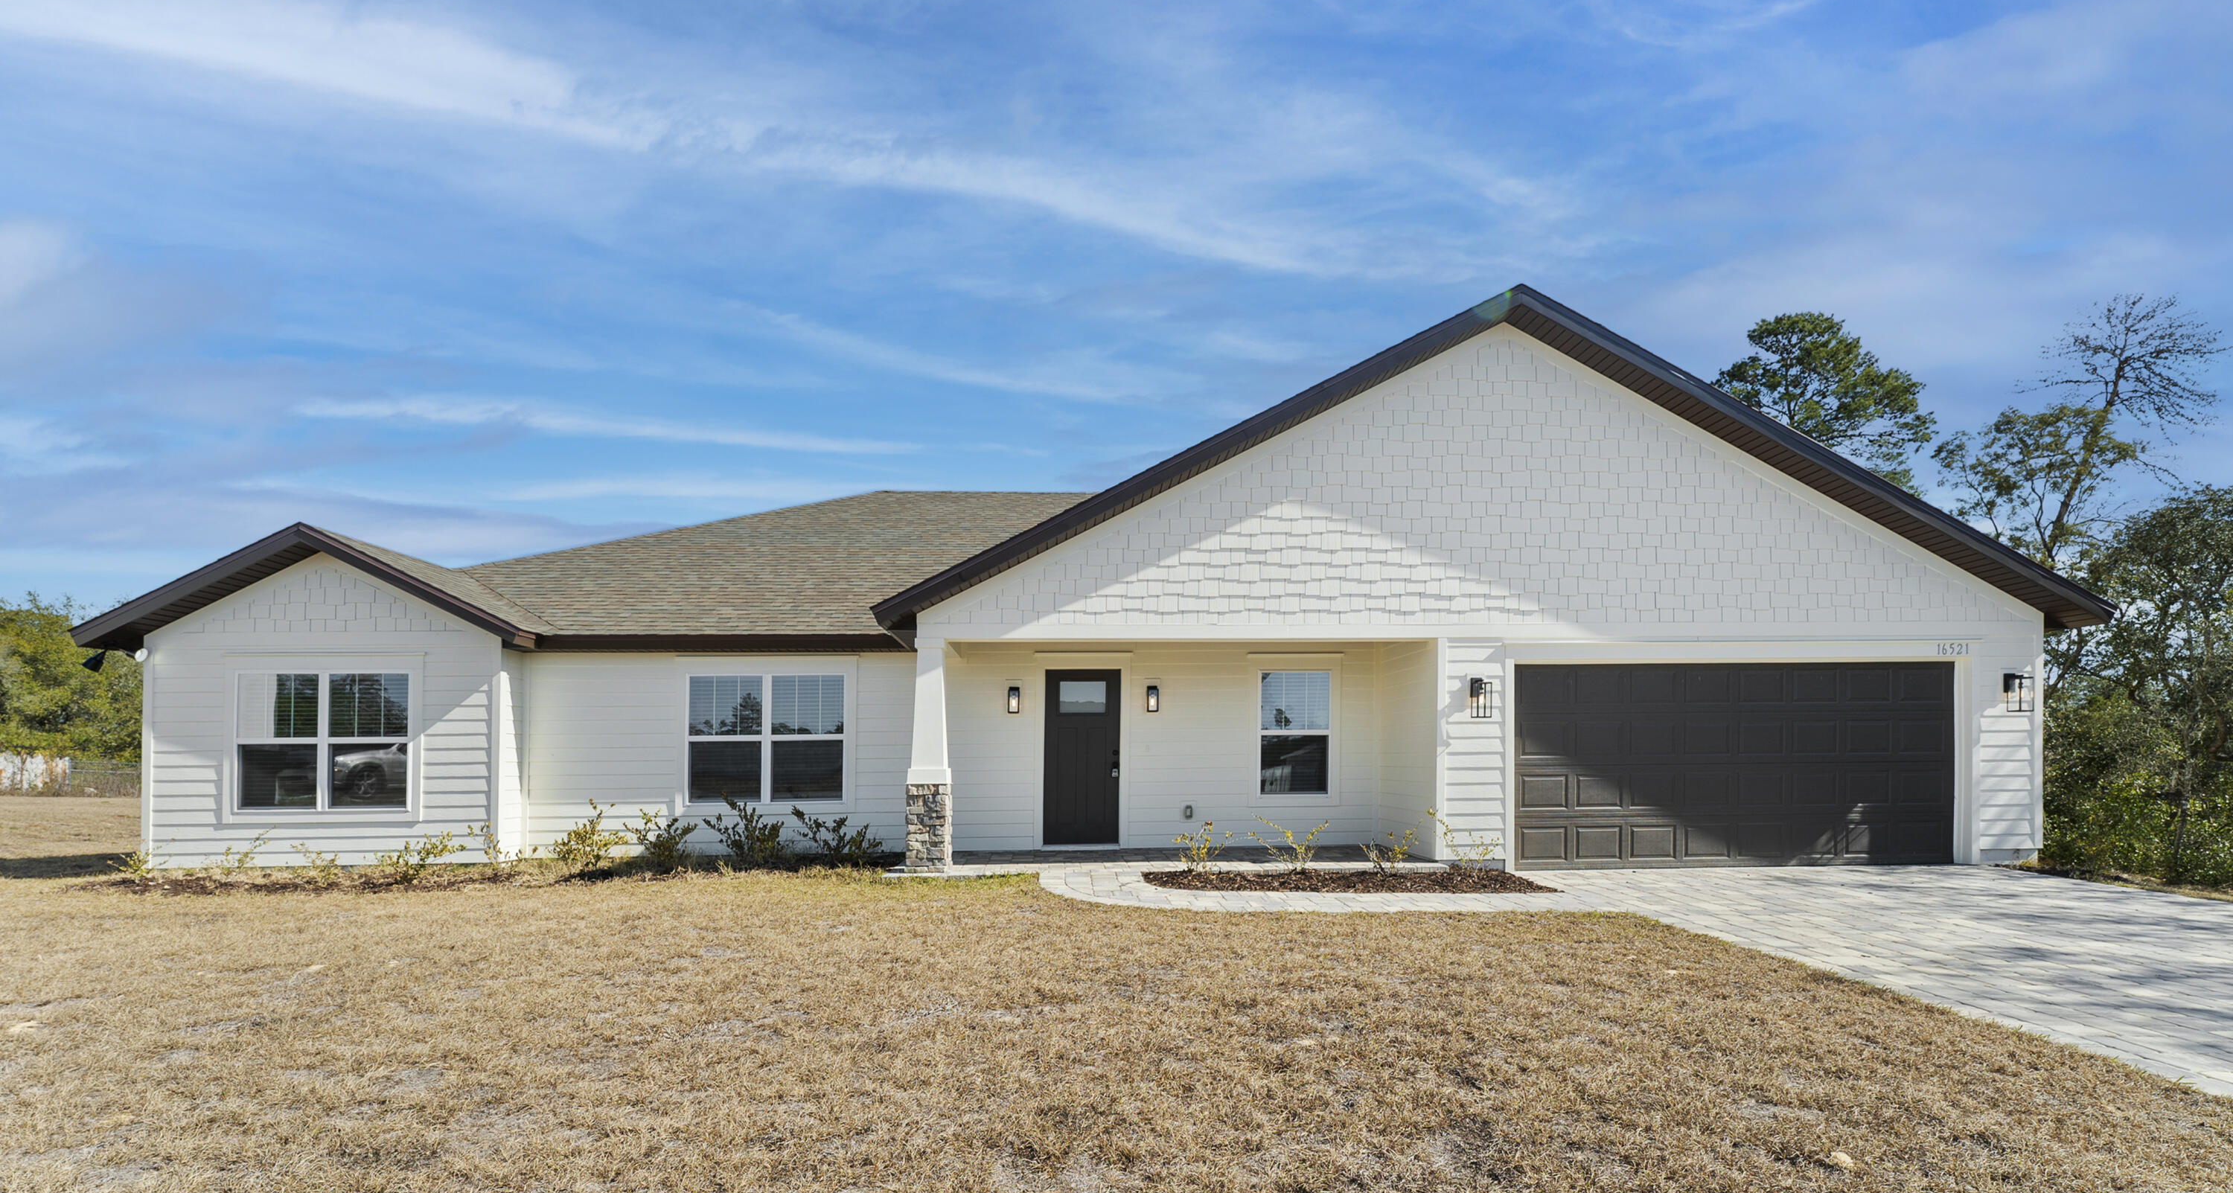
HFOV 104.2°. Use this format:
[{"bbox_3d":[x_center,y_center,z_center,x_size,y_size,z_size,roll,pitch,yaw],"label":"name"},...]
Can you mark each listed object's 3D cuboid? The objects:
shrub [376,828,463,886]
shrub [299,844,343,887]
[{"bbox_3d":[-6.859,2.567,8.550,0.700,0.550,0.520,0,-5,-3],"label":"shrub"},{"bbox_3d":[-7.783,2.629,8.500,0.350,0.400,0.320,0,-5,-3],"label":"shrub"}]

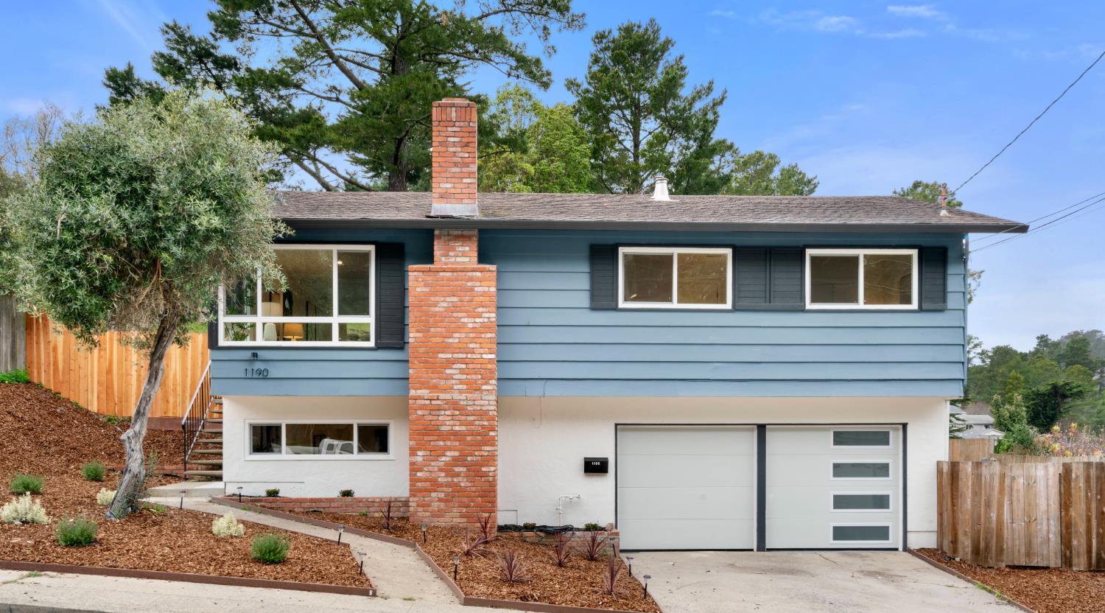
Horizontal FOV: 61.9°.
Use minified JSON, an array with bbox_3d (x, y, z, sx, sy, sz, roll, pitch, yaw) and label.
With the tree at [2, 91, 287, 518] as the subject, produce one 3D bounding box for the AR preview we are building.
[{"bbox_3d":[-5.361,-0.028,12.100,3.700,5.600,3.500,0,-1,-2],"label":"tree"}]

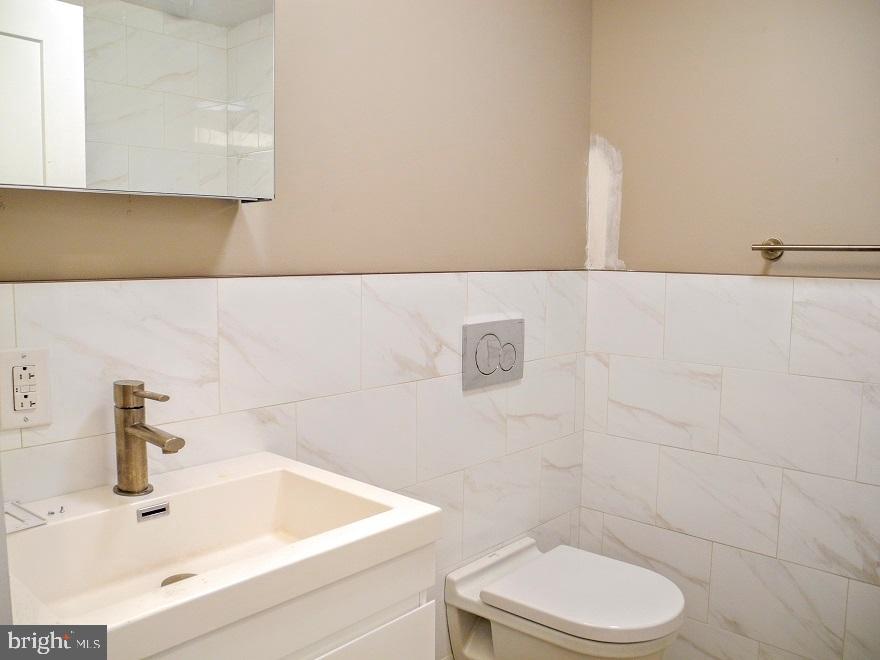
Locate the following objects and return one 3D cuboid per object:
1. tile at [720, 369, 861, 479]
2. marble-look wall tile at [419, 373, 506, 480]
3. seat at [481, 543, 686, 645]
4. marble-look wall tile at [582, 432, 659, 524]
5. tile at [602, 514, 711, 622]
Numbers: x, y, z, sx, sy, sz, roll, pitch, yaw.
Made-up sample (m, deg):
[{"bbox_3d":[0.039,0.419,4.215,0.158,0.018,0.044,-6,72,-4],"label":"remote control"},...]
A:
[{"bbox_3d":[0.899,0.237,1.846,0.333,0.244,0.009,6,8,40],"label":"tile"},{"bbox_3d":[0.060,0.232,1.830,0.010,0.244,0.339,5,8,44],"label":"marble-look wall tile"},{"bbox_3d":[0.376,0.654,1.745,0.400,0.040,0.365,6,8,40],"label":"seat"},{"bbox_3d":[0.546,0.446,2.164,0.243,0.244,0.009,6,8,40],"label":"marble-look wall tile"},{"bbox_3d":[0.636,0.694,2.106,0.339,0.244,0.010,5,8,44],"label":"tile"}]

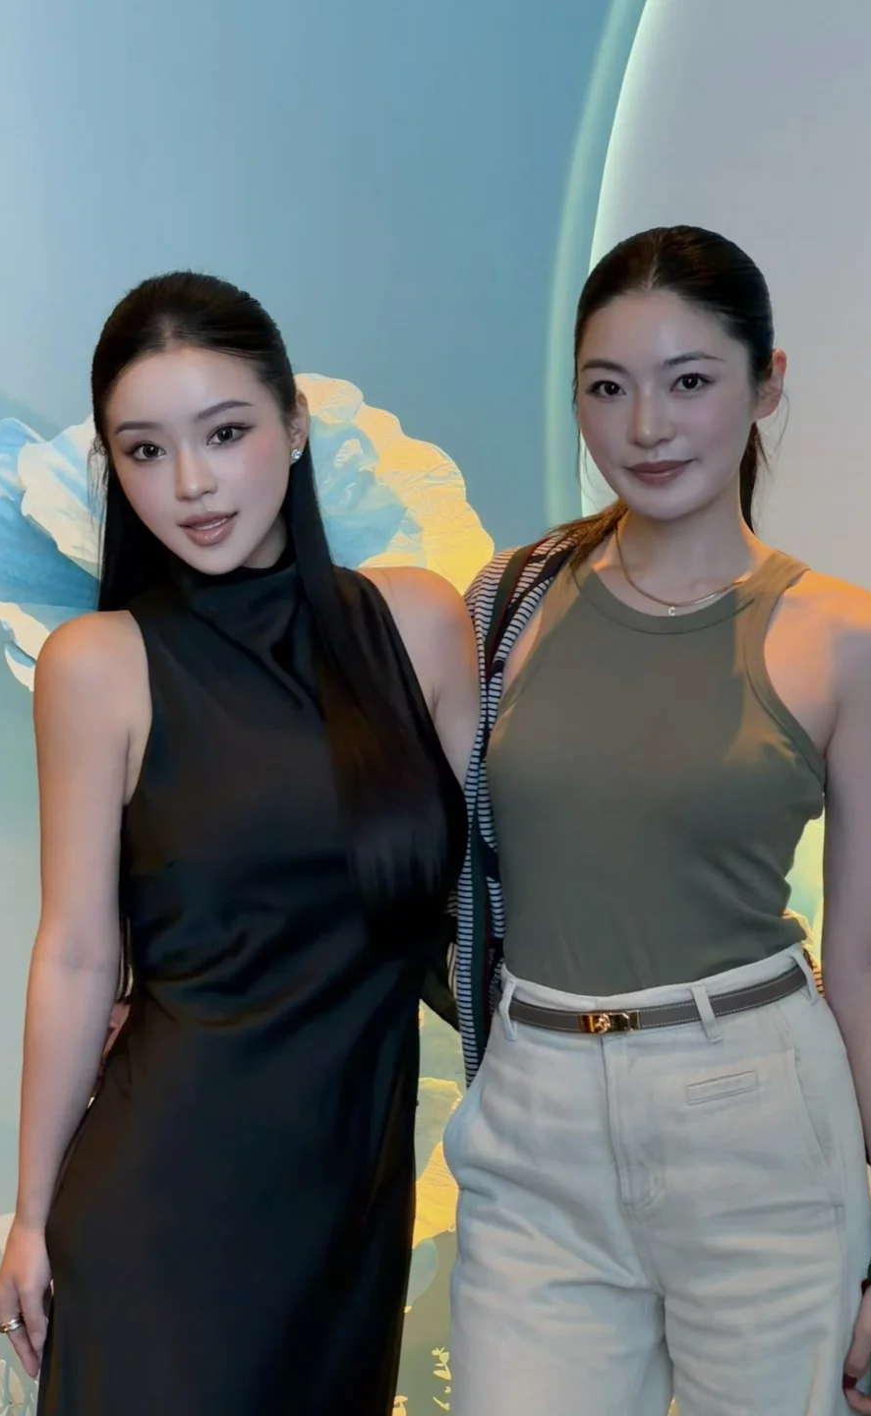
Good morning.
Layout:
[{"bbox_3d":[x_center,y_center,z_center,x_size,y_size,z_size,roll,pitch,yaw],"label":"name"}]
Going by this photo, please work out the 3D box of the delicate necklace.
[{"bbox_3d":[0.193,-0.111,3.210,0.118,0.082,0.115,1,3,14],"label":"delicate necklace"}]

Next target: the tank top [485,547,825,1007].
[{"bbox_3d":[0.175,0.050,3.230,0.285,0.360,0.210,1,3,16],"label":"tank top"}]

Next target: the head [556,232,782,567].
[{"bbox_3d":[0.185,-0.250,3.220,0.175,0.260,0.220,1,3,17],"label":"head"}]

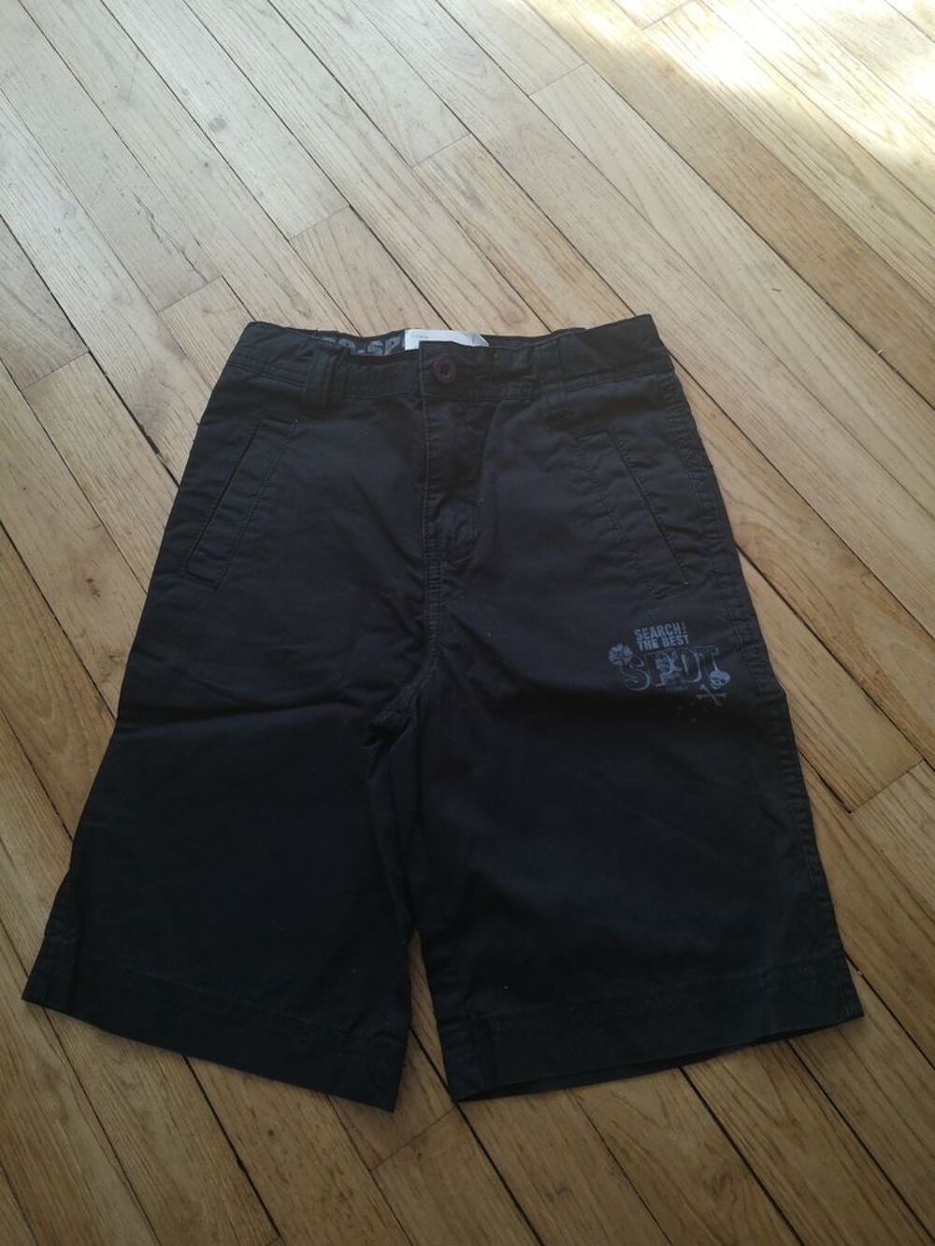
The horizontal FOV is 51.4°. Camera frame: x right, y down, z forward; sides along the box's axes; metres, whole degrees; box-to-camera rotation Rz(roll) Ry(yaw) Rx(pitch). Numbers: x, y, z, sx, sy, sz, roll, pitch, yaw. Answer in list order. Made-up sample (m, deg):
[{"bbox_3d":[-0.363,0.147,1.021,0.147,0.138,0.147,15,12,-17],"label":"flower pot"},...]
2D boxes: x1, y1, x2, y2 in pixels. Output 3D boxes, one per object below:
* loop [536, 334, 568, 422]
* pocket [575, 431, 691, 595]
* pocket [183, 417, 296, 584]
[{"bbox_3d":[0.057,-0.166,0.667,0.019,0.010,0.064,-3,77,2],"label":"loop"},{"bbox_3d":[0.107,-0.074,0.640,0.025,0.012,0.124,-22,73,-5],"label":"pocket"},{"bbox_3d":[-0.152,-0.083,0.656,0.025,0.012,0.128,19,75,9],"label":"pocket"}]

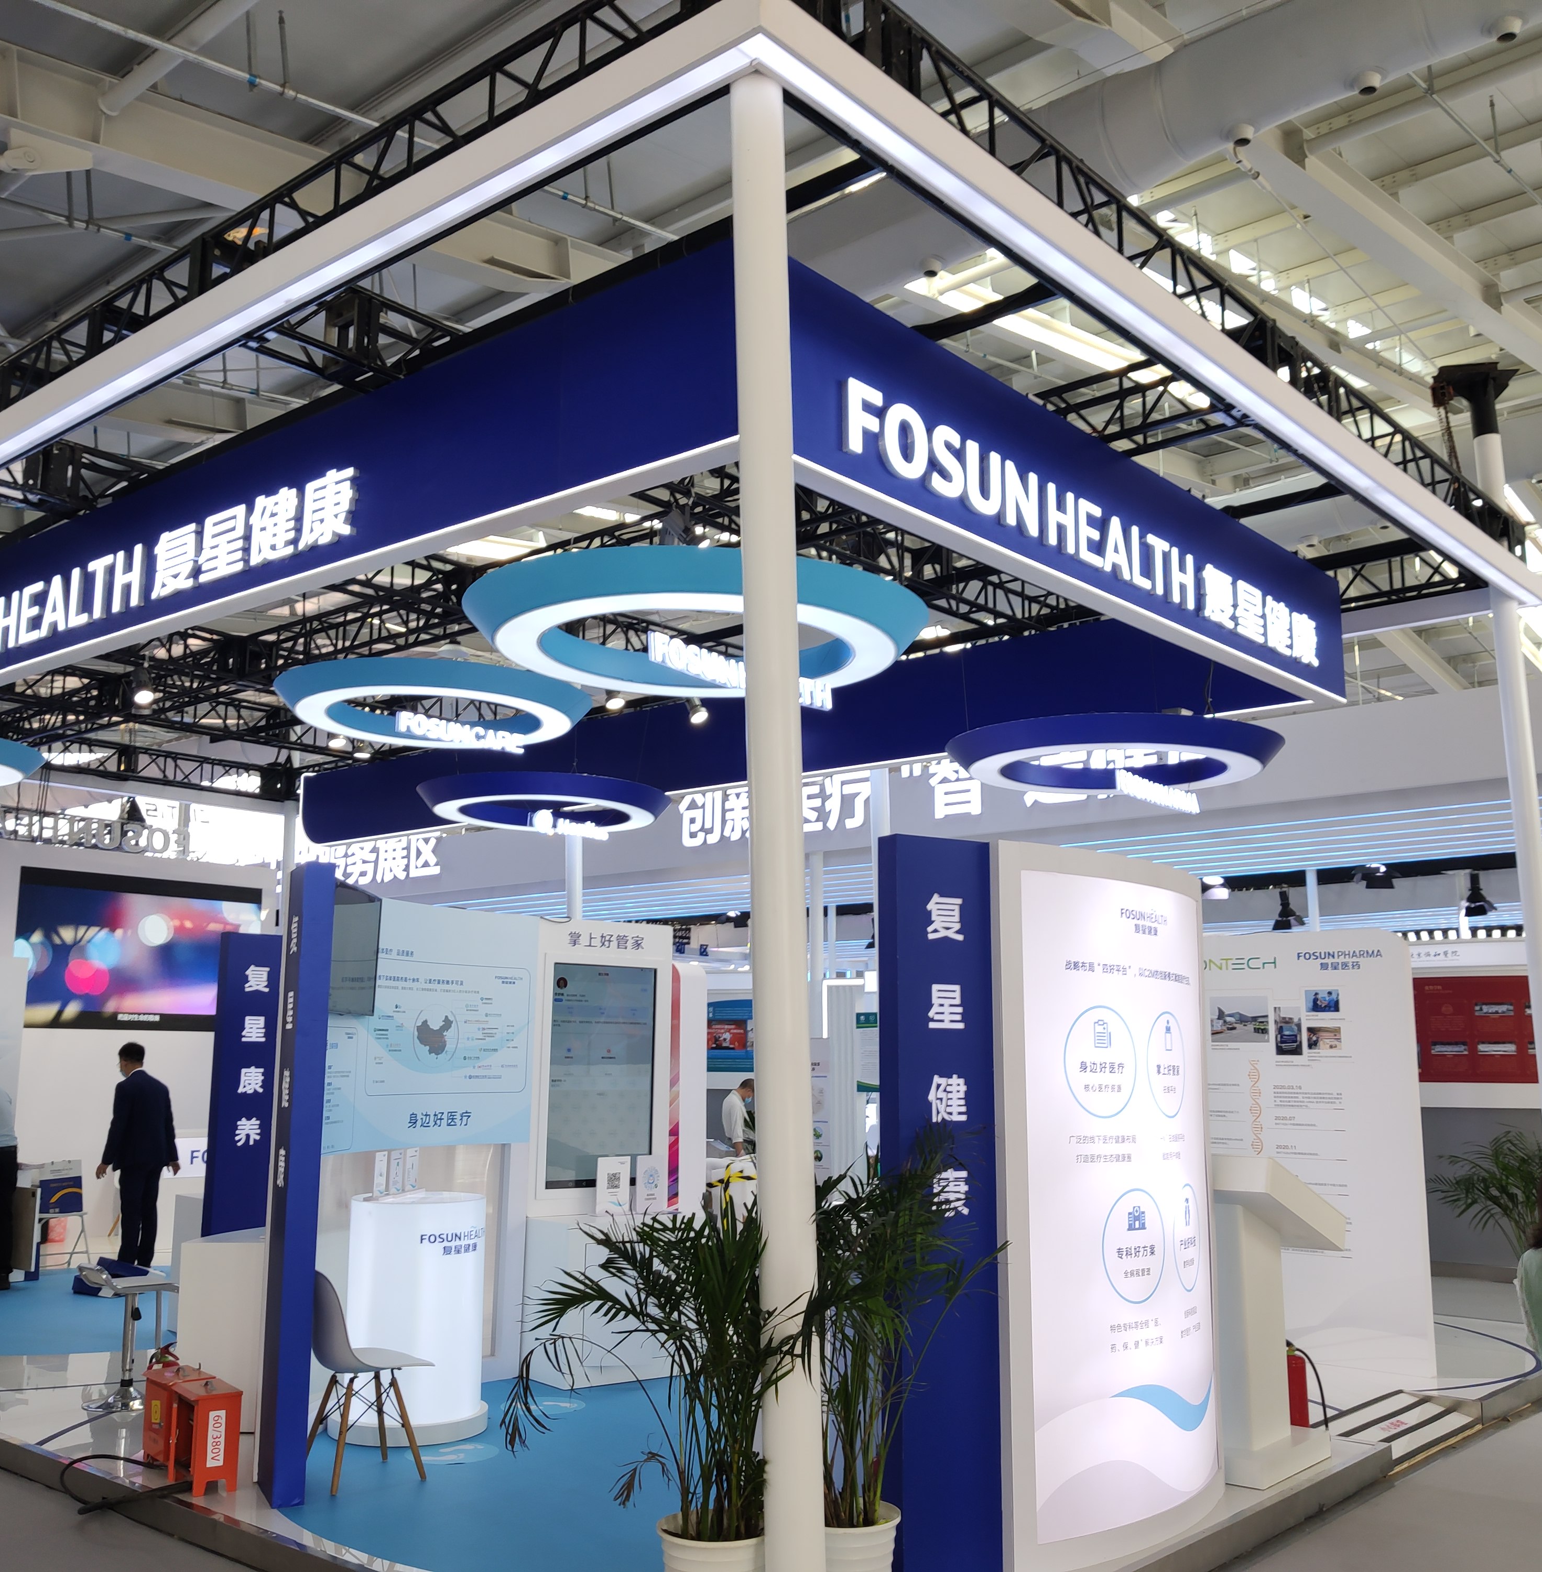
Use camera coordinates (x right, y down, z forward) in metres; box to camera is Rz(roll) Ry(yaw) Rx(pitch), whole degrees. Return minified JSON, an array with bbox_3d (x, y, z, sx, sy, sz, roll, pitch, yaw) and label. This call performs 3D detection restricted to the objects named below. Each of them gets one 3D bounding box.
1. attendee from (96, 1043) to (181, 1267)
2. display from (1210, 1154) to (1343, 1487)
[{"bbox_3d":[-4.829,2.856,12.162,0.600,1.730,0.360,7,-11,-35],"label":"attendee"},{"bbox_3d":[2.032,2.214,6.710,0.600,1.280,0.800,-8,-13,40],"label":"display"}]

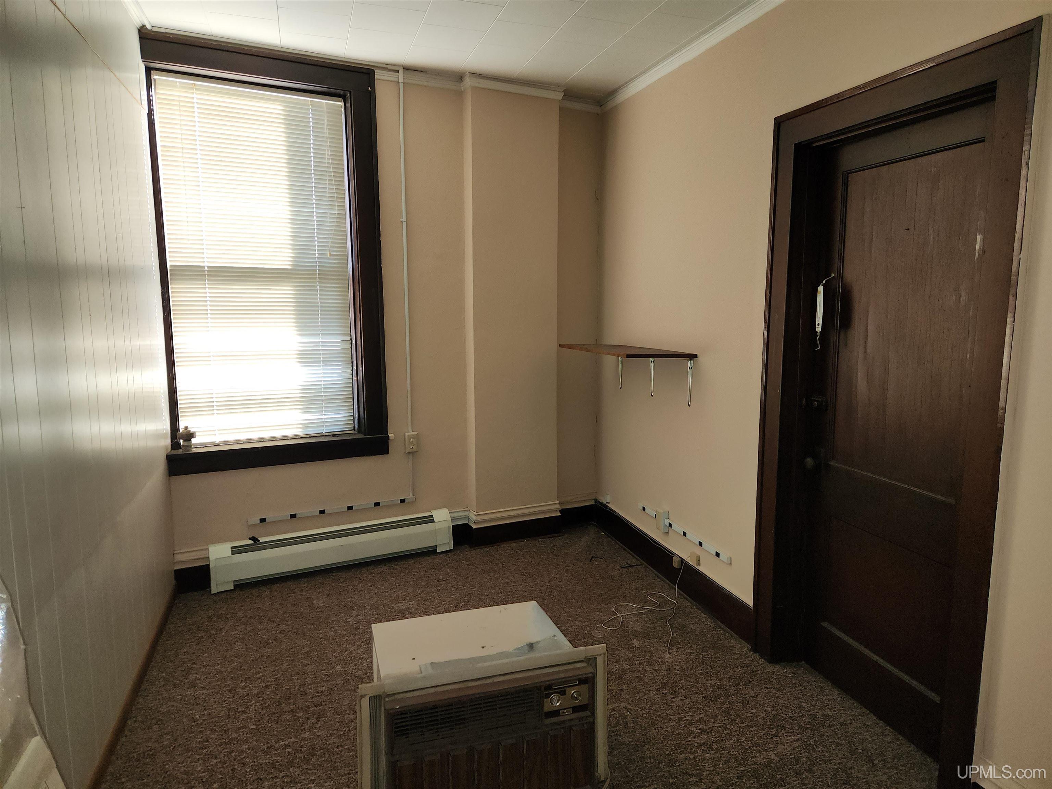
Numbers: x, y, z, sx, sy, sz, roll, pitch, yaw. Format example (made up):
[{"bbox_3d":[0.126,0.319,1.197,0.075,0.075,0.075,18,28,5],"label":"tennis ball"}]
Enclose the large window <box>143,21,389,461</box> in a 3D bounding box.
[{"bbox_3d":[-1.298,-0.654,3.616,1.110,2.057,0.200,-4,9,-27],"label":"large window"}]

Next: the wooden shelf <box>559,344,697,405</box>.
[{"bbox_3d":[0.499,-0.132,3.960,0.335,0.280,1.220,-3,8,-17],"label":"wooden shelf"}]

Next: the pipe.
[{"bbox_3d":[-0.671,-0.571,3.903,0.022,2.371,0.022,-4,9,-27],"label":"pipe"}]

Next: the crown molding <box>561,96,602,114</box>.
[{"bbox_3d":[0.331,-1.787,4.291,0.340,0.072,0.045,-4,9,-28],"label":"crown molding"}]

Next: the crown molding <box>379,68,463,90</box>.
[{"bbox_3d":[-0.567,-1.722,3.811,0.500,0.075,0.045,-4,9,-28],"label":"crown molding"}]

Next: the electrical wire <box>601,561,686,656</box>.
[{"bbox_3d":[0.629,0.993,3.360,0.550,0.190,0.630,-3,8,-17],"label":"electrical wire"}]

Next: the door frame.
[{"bbox_3d":[1.200,0.078,2.399,0.150,2.197,1.049,-3,8,-17],"label":"door frame"}]

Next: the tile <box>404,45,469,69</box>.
[{"bbox_3d":[-0.455,-1.705,3.543,0.300,0.018,0.305,-3,8,-17],"label":"tile"}]

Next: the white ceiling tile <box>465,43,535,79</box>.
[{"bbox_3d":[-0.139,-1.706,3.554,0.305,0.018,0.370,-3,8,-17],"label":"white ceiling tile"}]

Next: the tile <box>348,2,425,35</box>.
[{"bbox_3d":[-0.618,-1.669,3.106,0.305,0.016,0.305,-3,8,-17],"label":"tile"}]

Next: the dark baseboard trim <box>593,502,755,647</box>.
[{"bbox_3d":[0.729,0.897,3.850,0.025,0.170,1.729,-3,8,-17],"label":"dark baseboard trim"}]

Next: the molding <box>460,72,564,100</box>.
[{"bbox_3d":[-0.062,-1.754,4.031,0.650,0.072,0.130,-4,9,-28],"label":"molding"}]

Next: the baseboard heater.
[{"bbox_3d":[-1.034,0.850,3.895,1.330,0.228,0.085,-4,9,-28],"label":"baseboard heater"}]

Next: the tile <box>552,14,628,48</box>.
[{"bbox_3d":[0.304,-1.689,3.244,0.305,0.016,0.305,-3,8,-17],"label":"tile"}]

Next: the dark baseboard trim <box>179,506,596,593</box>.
[{"bbox_3d":[-0.647,0.883,4.082,2.522,0.140,0.100,-4,9,-27],"label":"dark baseboard trim"}]

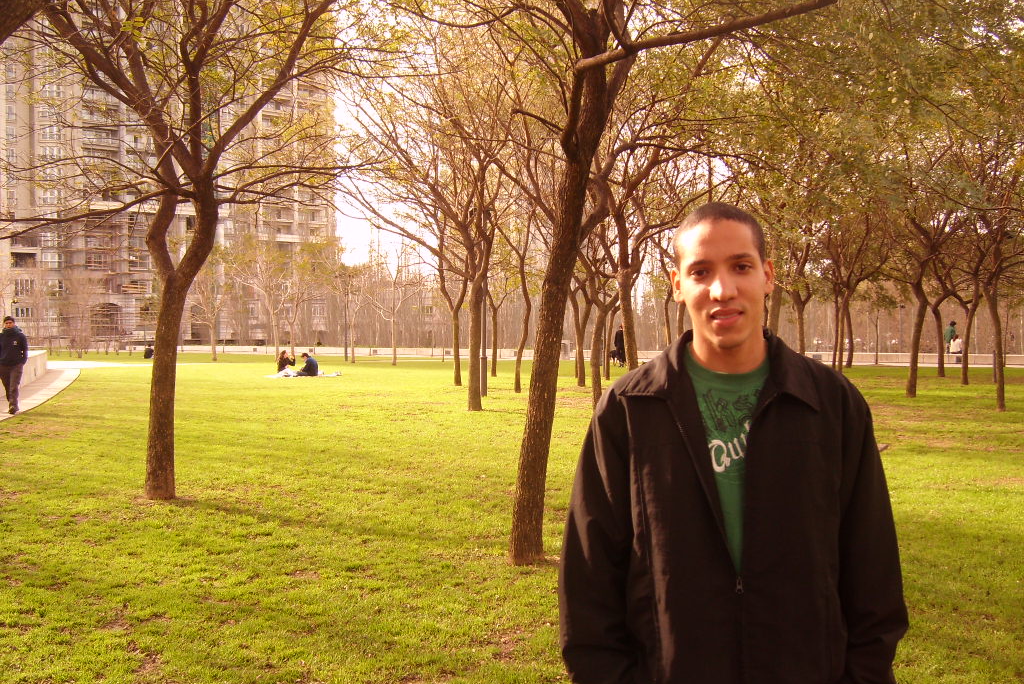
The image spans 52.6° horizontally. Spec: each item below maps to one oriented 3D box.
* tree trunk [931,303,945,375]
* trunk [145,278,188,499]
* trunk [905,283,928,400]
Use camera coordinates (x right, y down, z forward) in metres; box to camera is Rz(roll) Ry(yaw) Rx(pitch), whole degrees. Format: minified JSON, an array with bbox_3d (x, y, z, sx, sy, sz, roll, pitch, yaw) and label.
[{"bbox_3d":[13.661,-0.045,33.152,0.432,2.322,0.320,0,1,22],"label":"tree trunk"},{"bbox_3d":[-3.096,0.394,9.266,0.385,1.998,0.300,0,1,-18],"label":"trunk"},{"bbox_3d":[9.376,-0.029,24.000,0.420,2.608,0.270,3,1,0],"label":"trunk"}]

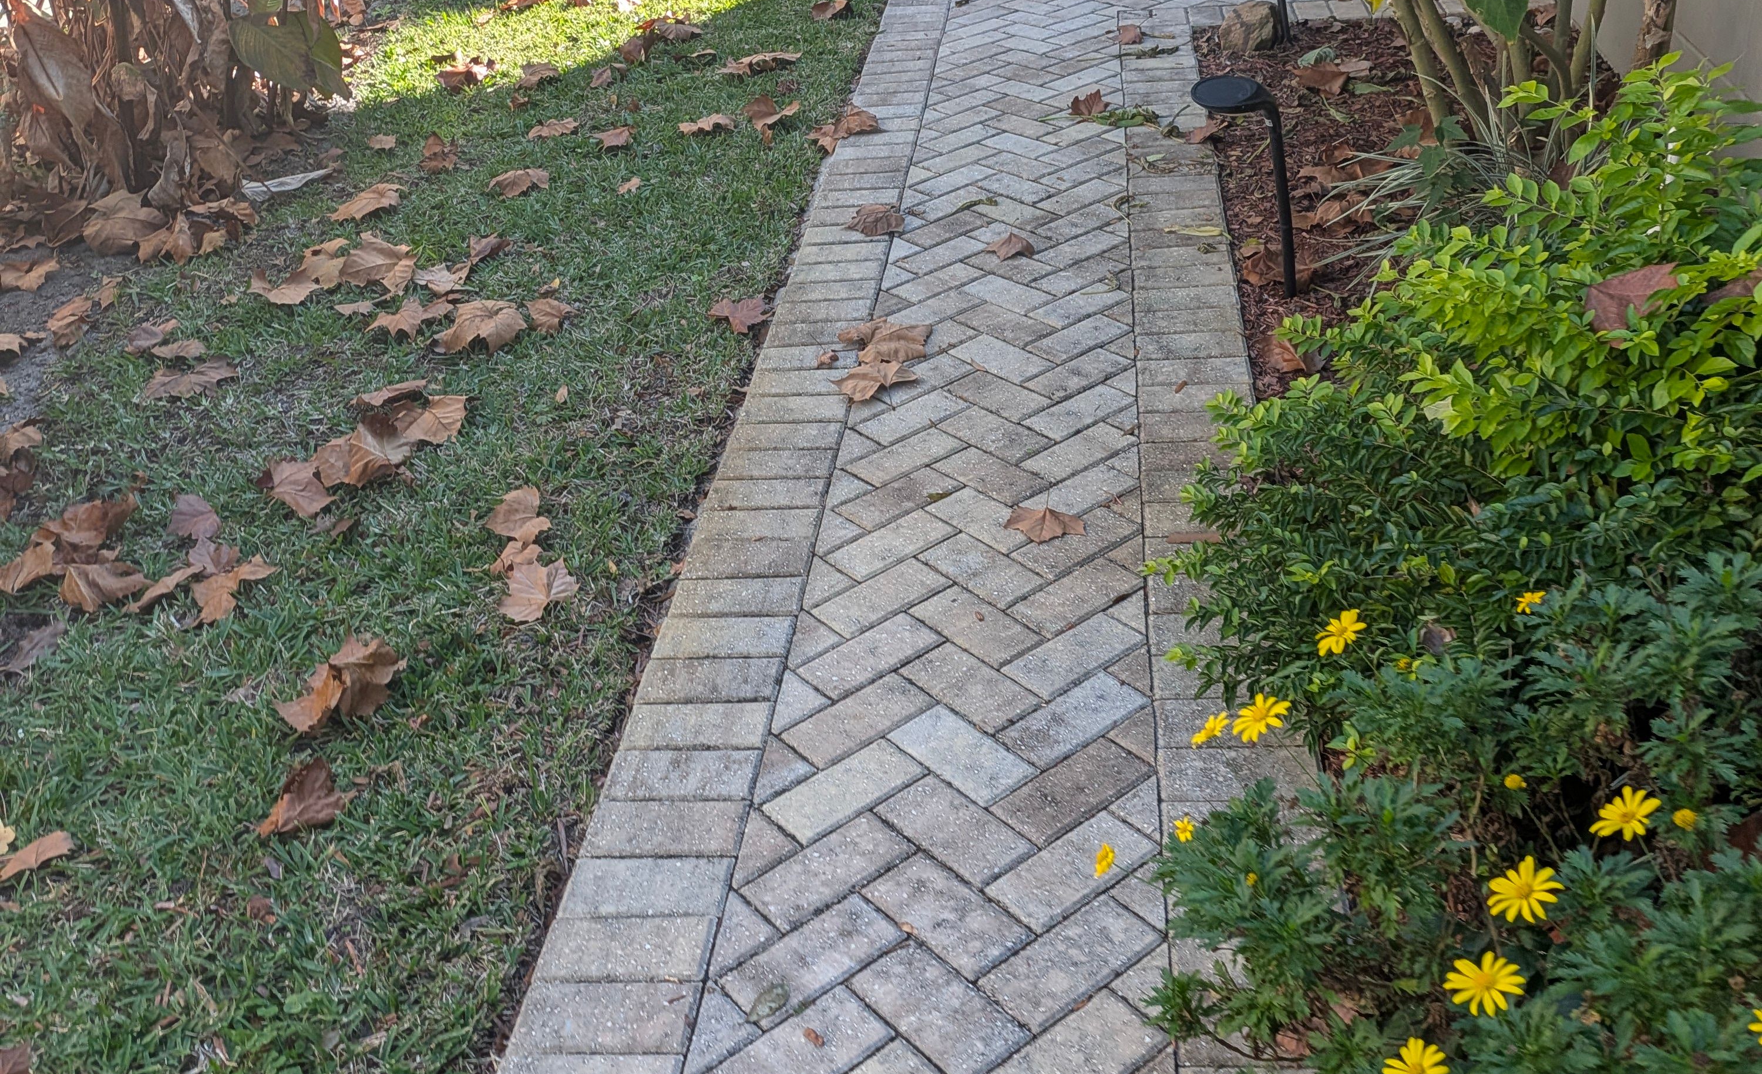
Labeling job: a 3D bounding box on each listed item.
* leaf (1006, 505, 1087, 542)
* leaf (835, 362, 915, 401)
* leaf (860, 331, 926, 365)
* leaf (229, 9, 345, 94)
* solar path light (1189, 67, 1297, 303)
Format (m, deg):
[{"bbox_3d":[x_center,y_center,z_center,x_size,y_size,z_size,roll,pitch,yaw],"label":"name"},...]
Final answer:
[{"bbox_3d":[0.256,-0.021,2.566,0.135,0.034,0.100,2,34,12],"label":"leaf"},{"bbox_3d":[-0.015,-0.290,3.026,0.150,0.036,0.130,16,39,30],"label":"leaf"},{"bbox_3d":[0.033,-0.373,3.143,0.140,0.040,0.120,-6,33,0],"label":"leaf"},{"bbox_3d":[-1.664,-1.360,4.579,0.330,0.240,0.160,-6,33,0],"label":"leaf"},{"bbox_3d":[0.692,-0.639,3.092,0.158,0.450,0.120,-2,40,18],"label":"solar path light"}]

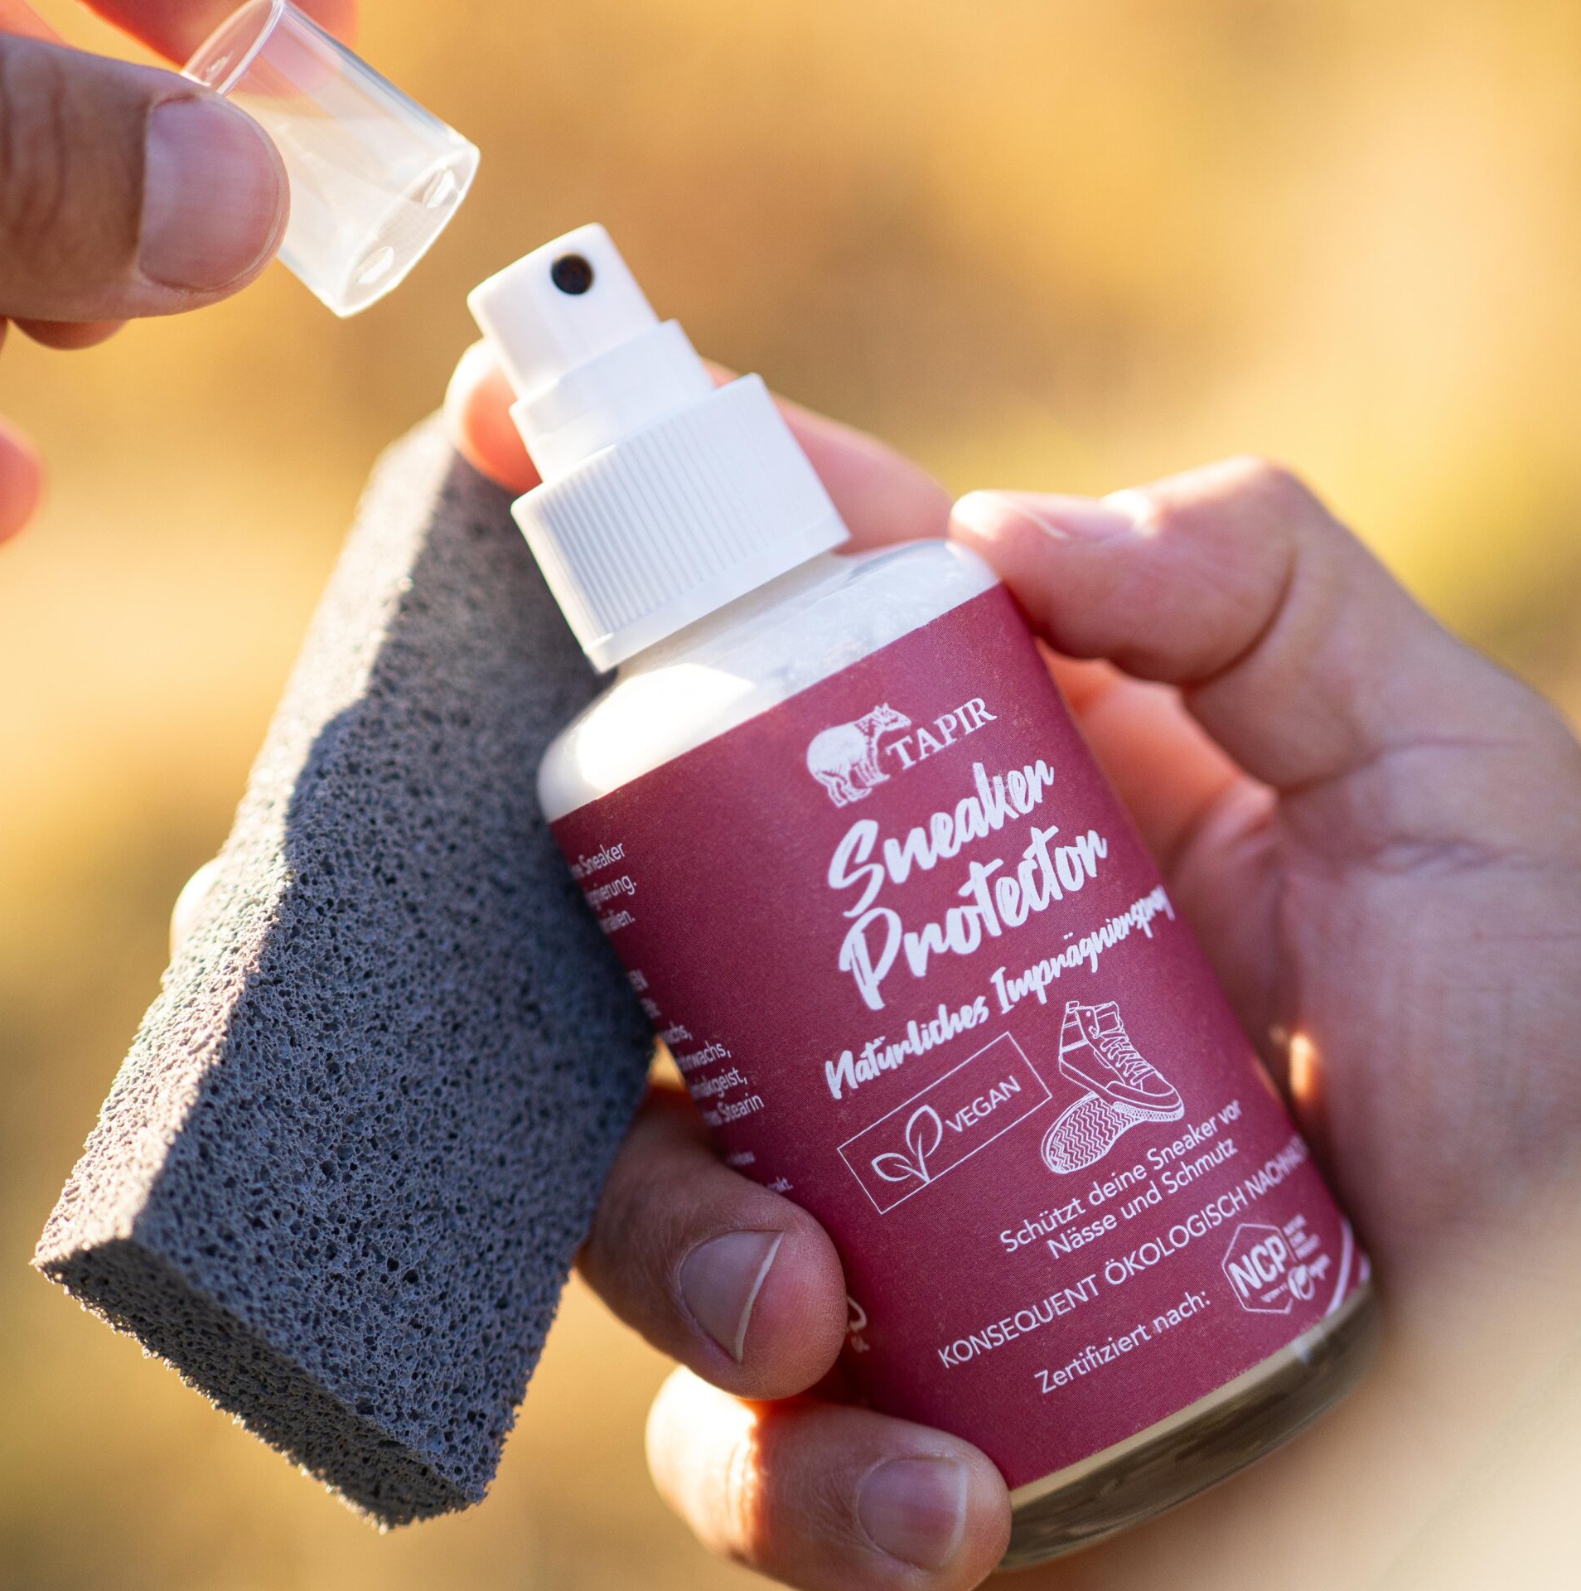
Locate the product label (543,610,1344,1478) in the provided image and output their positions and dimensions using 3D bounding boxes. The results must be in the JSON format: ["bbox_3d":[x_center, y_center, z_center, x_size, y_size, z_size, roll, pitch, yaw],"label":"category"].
[{"bbox_3d":[0.016,0.023,0.506,0.046,0.071,0.046,-28,1,0],"label":"product label"}]

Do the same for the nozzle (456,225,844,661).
[{"bbox_3d":[-0.015,-0.033,0.505,0.026,0.036,0.026,-28,1,0],"label":"nozzle"}]

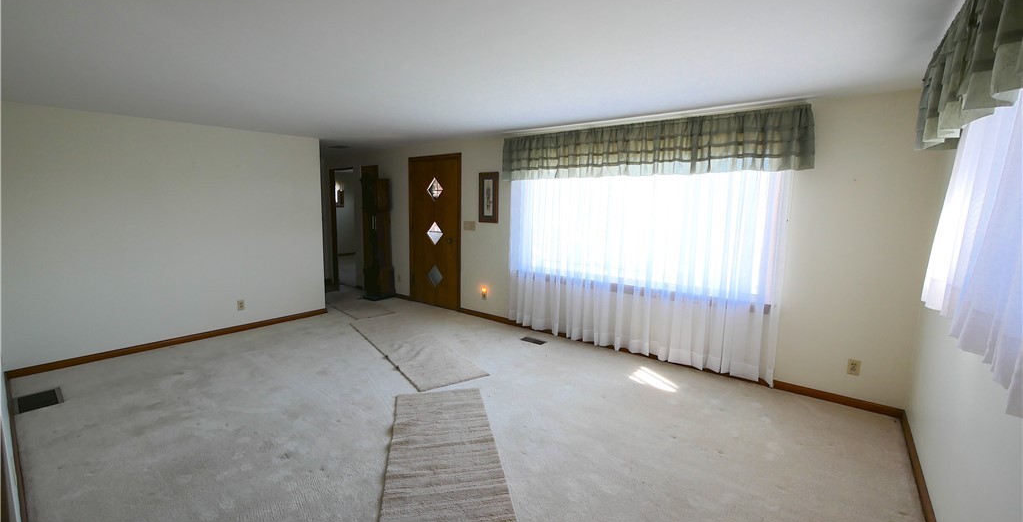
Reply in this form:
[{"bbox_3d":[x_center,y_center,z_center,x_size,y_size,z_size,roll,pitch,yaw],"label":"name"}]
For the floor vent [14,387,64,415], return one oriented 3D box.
[{"bbox_3d":[-3.660,1.073,3.206,0.410,0.015,0.249,7,10,38],"label":"floor vent"}]

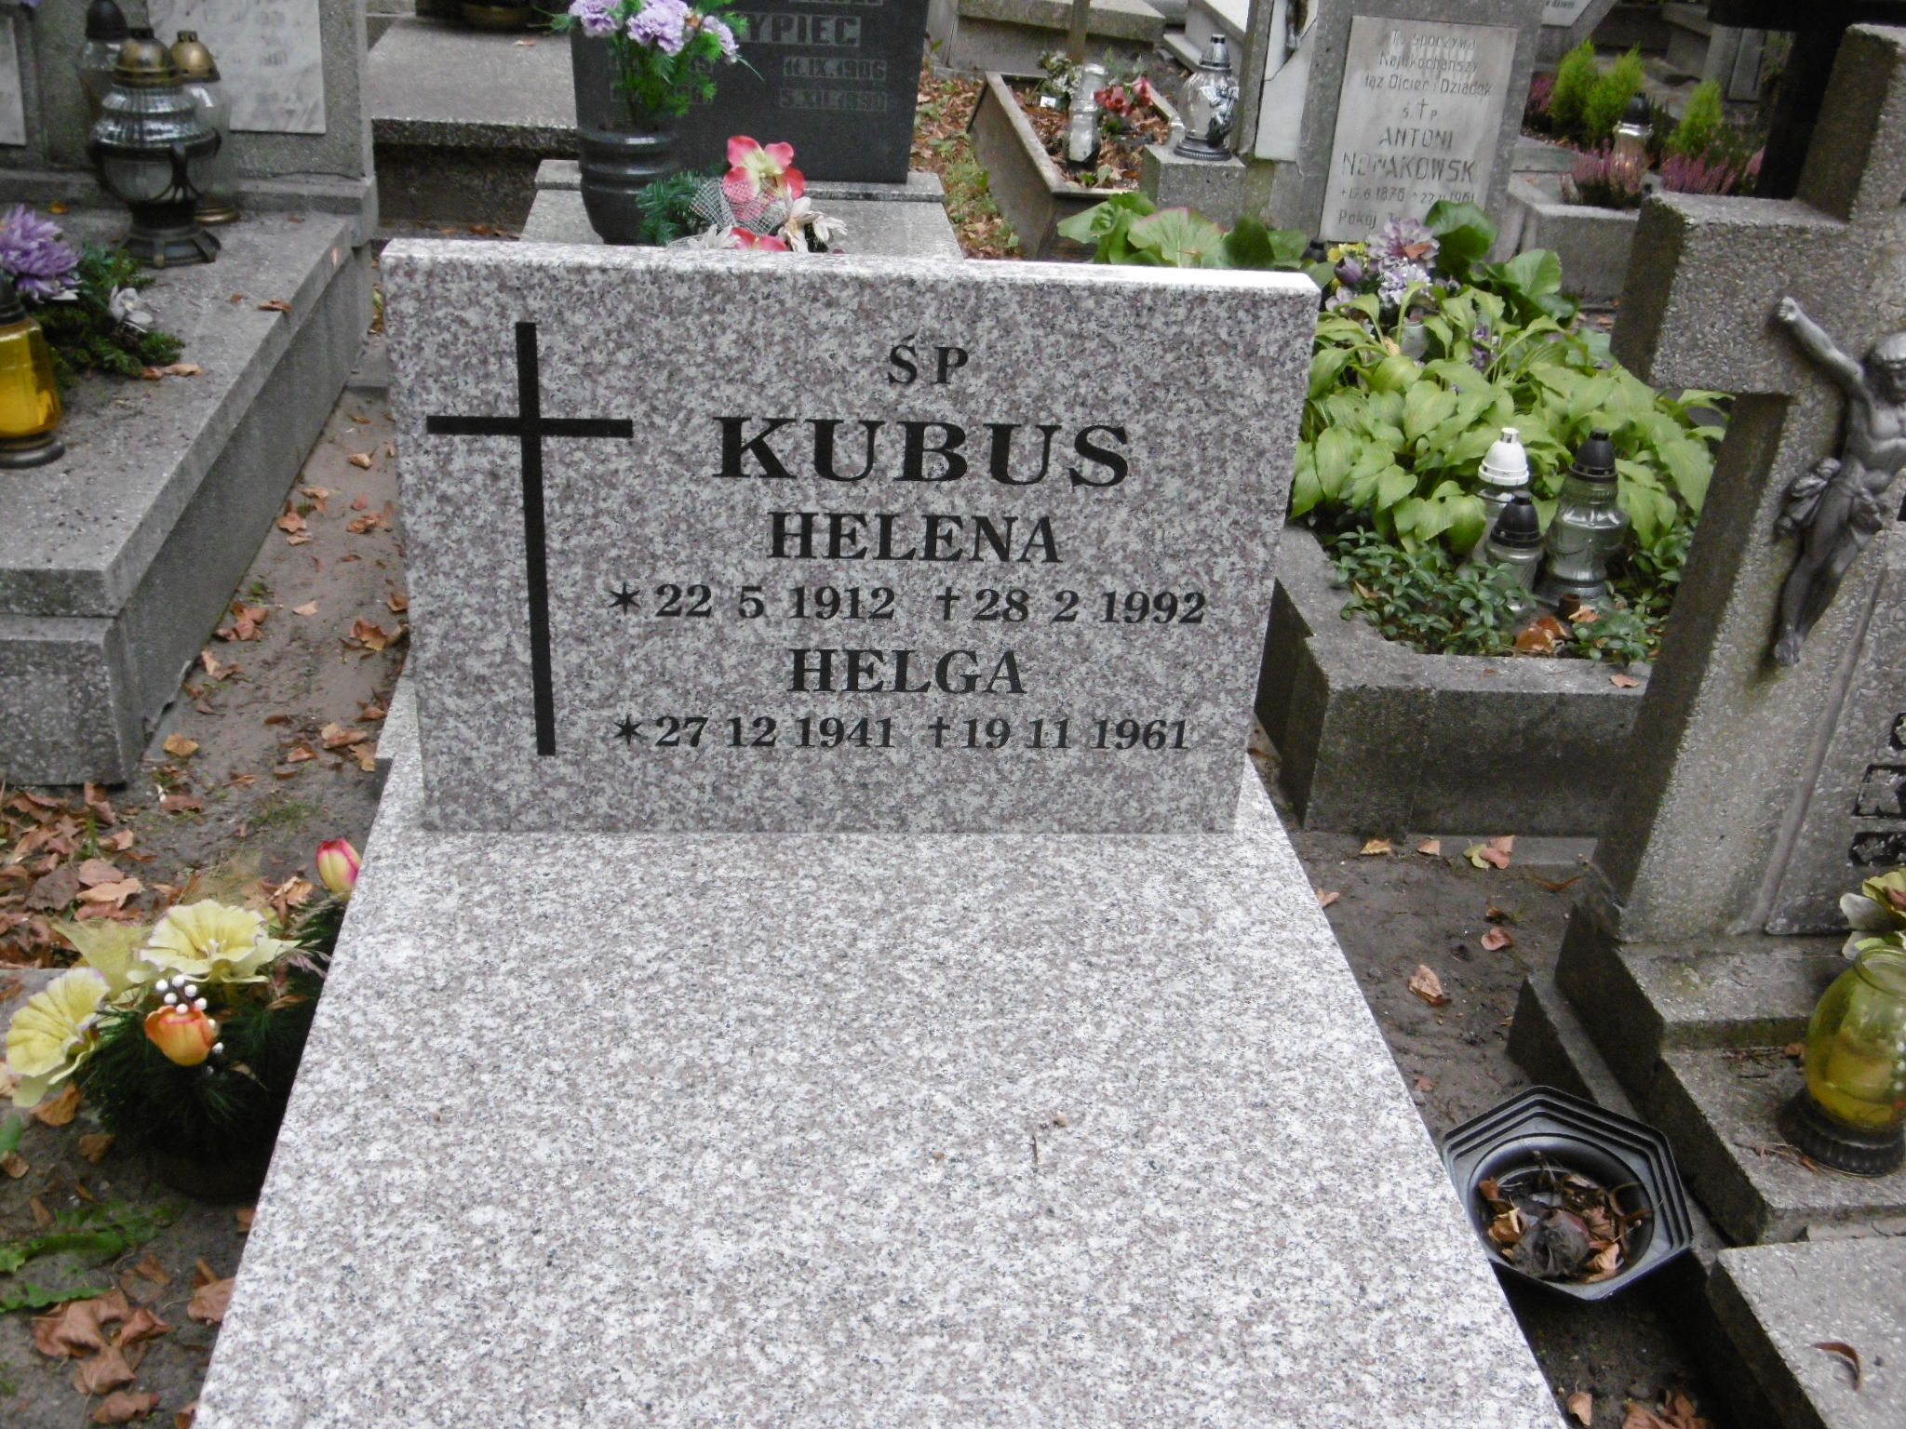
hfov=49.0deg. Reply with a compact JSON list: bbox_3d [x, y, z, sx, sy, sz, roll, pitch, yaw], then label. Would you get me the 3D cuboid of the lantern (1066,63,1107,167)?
[{"bbox_3d":[0.336,-1.501,5.241,0.098,0.243,0.098,1,29,-6],"label":"lantern"}]

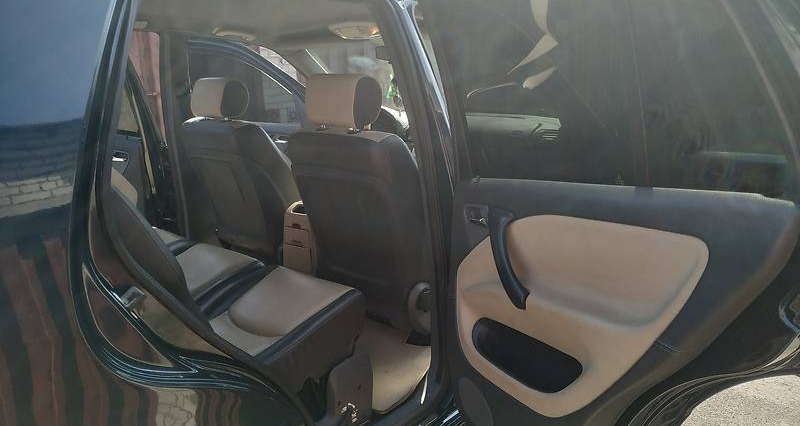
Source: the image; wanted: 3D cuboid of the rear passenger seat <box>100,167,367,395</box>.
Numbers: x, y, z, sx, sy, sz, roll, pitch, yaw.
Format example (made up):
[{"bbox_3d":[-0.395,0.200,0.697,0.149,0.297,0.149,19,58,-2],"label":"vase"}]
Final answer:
[{"bbox_3d":[-0.875,0.043,1.608,1.370,0.770,0.810,11,16,42],"label":"rear passenger seat"}]

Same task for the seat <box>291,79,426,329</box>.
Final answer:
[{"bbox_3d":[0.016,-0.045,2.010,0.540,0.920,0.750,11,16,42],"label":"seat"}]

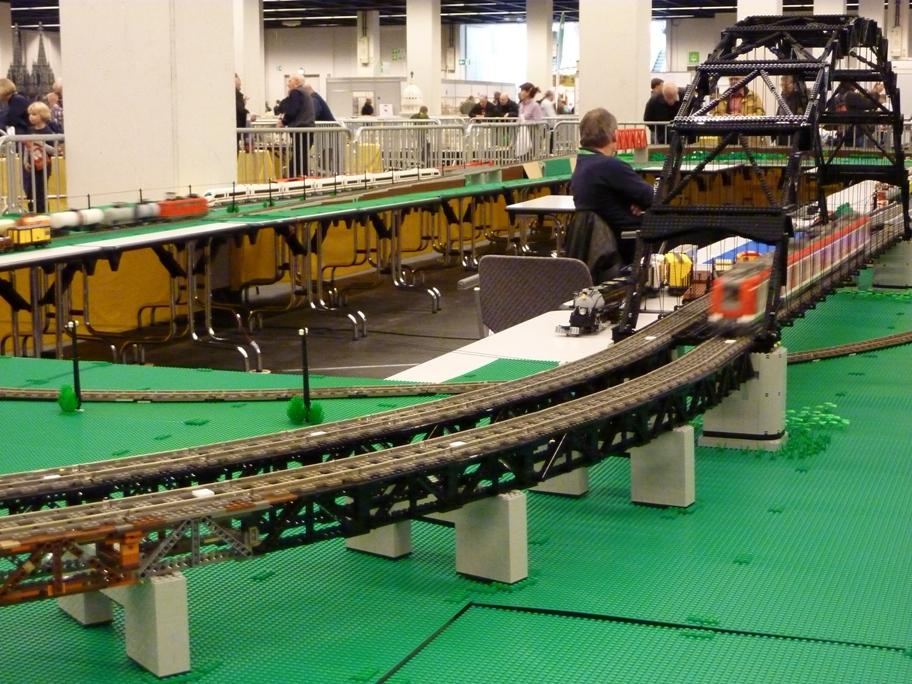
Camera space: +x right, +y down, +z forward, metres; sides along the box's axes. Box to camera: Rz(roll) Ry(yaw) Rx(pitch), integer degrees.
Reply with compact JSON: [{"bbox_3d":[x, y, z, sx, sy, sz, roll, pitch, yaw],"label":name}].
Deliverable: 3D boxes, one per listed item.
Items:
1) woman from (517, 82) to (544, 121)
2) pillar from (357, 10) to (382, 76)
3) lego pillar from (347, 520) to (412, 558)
[{"bbox_3d":[0.905,-2.316,18.865,0.360,1.610,0.460,-4,9,-23],"label":"woman"},{"bbox_3d":[-4.261,-13.185,76.794,0.820,6.370,0.820,3,9,20],"label":"pillar"},{"bbox_3d":[-0.097,0.209,1.925,0.080,0.098,0.032,6,11,38],"label":"lego pillar"}]

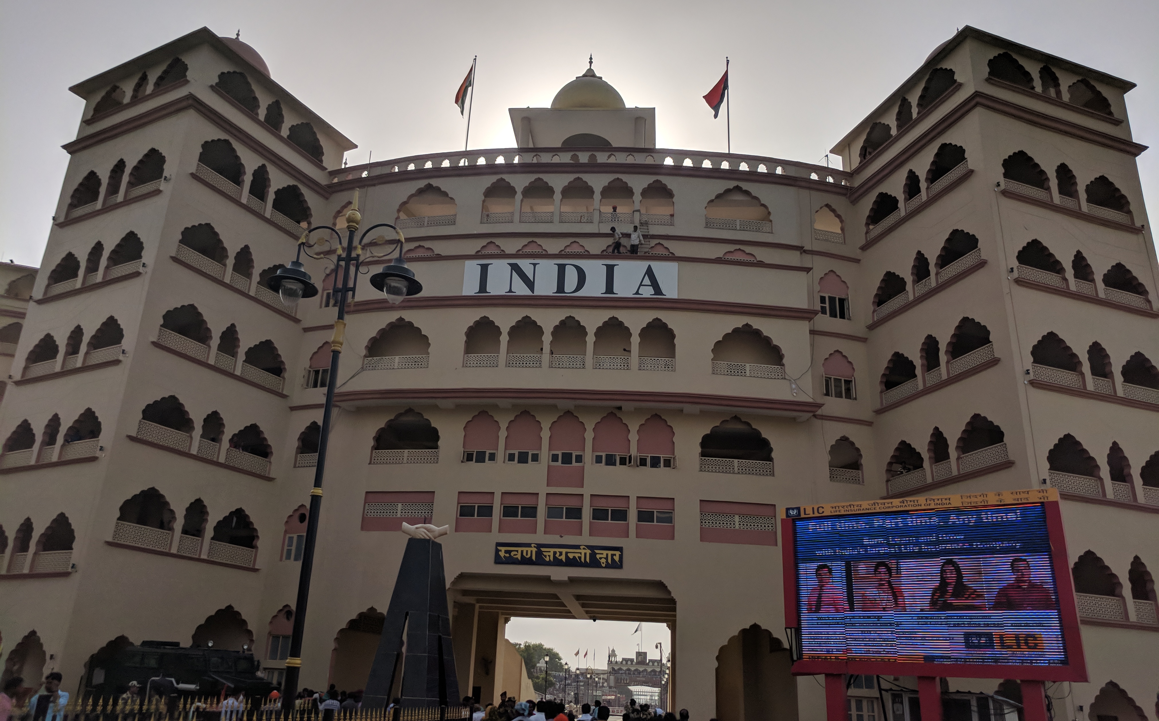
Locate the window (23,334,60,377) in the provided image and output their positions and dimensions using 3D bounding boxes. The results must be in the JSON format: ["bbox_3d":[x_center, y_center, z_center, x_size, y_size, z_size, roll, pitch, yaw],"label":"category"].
[{"bbox_3d":[-22.142,-0.204,36.221,2.319,1.920,0.350,-9,-24,27],"label":"window"}]

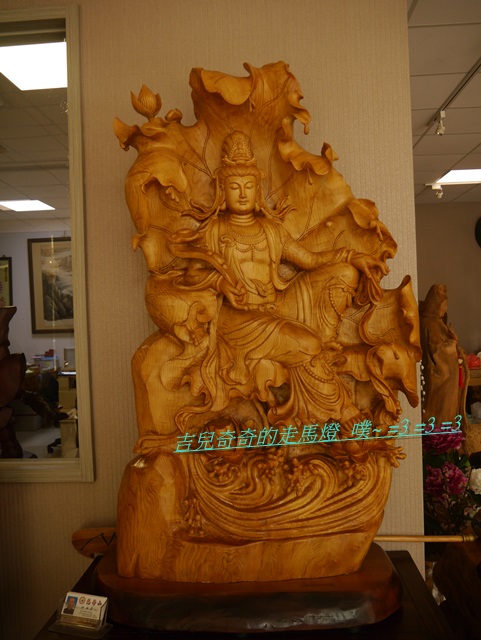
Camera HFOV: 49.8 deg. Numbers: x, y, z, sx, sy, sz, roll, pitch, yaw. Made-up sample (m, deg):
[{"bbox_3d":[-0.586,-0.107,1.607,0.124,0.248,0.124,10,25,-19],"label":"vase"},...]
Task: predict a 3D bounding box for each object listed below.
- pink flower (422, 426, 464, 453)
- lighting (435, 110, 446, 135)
[{"bbox_3d":[0.721,0.428,1.850,0.160,0.105,0.150,-2,0,11],"label":"pink flower"},{"bbox_3d":[1.590,-1.571,4.120,0.105,0.185,0.100,-2,0,-41],"label":"lighting"}]

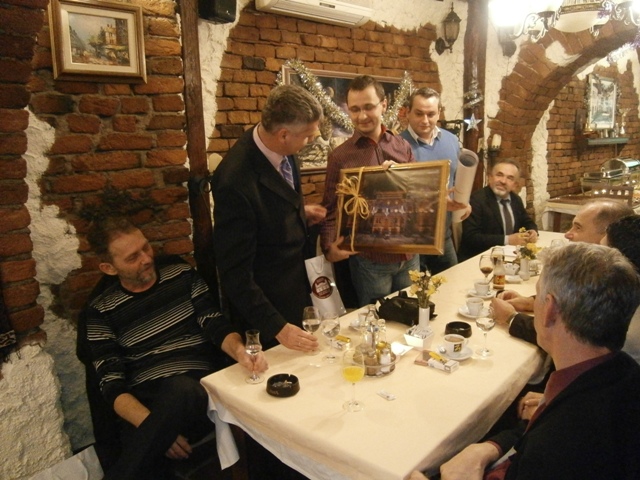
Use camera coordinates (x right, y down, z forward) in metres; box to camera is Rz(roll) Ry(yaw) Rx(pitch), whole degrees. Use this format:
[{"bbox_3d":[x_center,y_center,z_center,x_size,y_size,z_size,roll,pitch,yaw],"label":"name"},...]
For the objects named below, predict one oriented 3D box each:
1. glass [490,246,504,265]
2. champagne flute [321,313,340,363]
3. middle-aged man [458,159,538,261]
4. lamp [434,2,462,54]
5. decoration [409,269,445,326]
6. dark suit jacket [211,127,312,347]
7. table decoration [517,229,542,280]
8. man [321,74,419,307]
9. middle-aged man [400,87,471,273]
[{"bbox_3d":[0.964,0.120,2.600,0.077,0.178,0.077,-2,11,0],"label":"glass"},{"bbox_3d":[0.036,0.335,1.678,0.067,0.170,0.067,-2,11,0],"label":"champagne flute"},{"bbox_3d":[1.275,0.152,3.195,0.580,1.365,0.780,-6,12,-20],"label":"middle-aged man"},{"bbox_3d":[0.918,-1.505,3.420,0.160,0.365,0.220,-10,14,-35],"label":"lamp"},{"bbox_3d":[0.422,0.236,1.934,0.150,0.240,0.140,-2,11,0],"label":"decoration"},{"bbox_3d":[-0.219,-0.010,1.900,0.430,0.810,0.490,5,13,31],"label":"dark suit jacket"},{"bbox_3d":[1.097,0.092,2.550,0.135,0.245,0.130,-2,11,0],"label":"table decoration"},{"bbox_3d":[0.265,0.112,2.417,0.520,1.807,0.440,-3,11,-5],"label":"man"},{"bbox_3d":[0.645,0.032,2.815,0.550,1.785,0.420,-4,11,-11],"label":"middle-aged man"}]

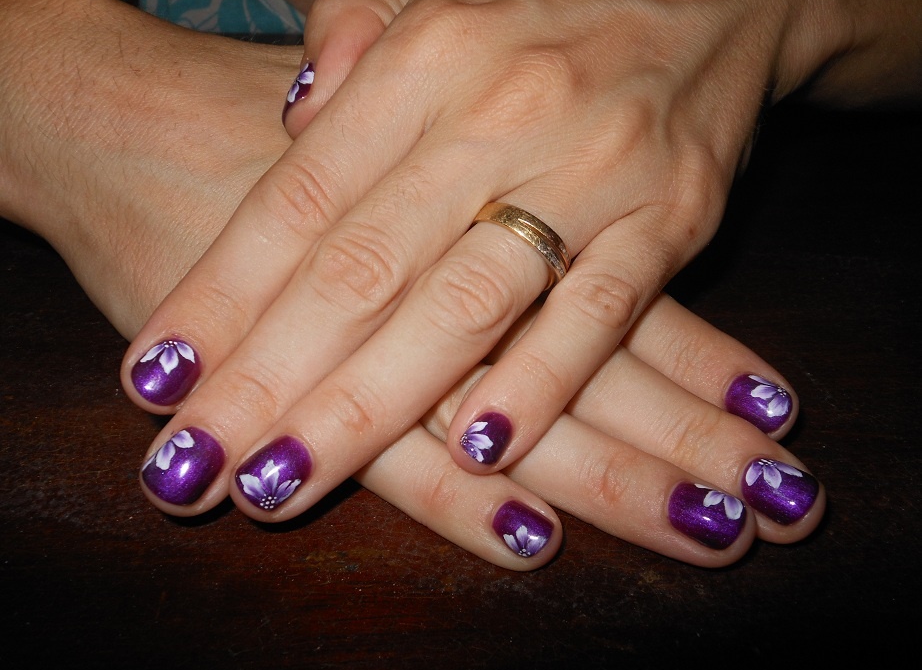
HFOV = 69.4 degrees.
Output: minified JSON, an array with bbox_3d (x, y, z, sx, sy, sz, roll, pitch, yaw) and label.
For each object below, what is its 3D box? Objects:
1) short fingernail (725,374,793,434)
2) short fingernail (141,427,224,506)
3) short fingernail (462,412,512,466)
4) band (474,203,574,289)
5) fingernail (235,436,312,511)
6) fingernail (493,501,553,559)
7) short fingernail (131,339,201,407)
[{"bbox_3d":[0.063,0.015,0.140,0.013,0.003,0.009,33,92,36],"label":"short fingernail"},{"bbox_3d":[-0.051,0.025,0.124,0.010,0.003,0.013,43,67,3],"label":"short fingernail"},{"bbox_3d":[0.005,0.019,0.120,0.007,0.003,0.009,36,78,9],"label":"short fingernail"},{"bbox_3d":[0.011,-0.017,0.127,0.020,0.020,0.005,36,80,0],"label":"band"},{"bbox_3d":[-0.035,0.026,0.124,0.013,0.003,0.009,-37,84,-17],"label":"fingernail"},{"bbox_3d":[0.011,0.035,0.120,0.011,0.003,0.007,25,74,24],"label":"fingernail"},{"bbox_3d":[-0.060,0.008,0.136,0.010,0.003,0.013,40,63,-14],"label":"short fingernail"}]

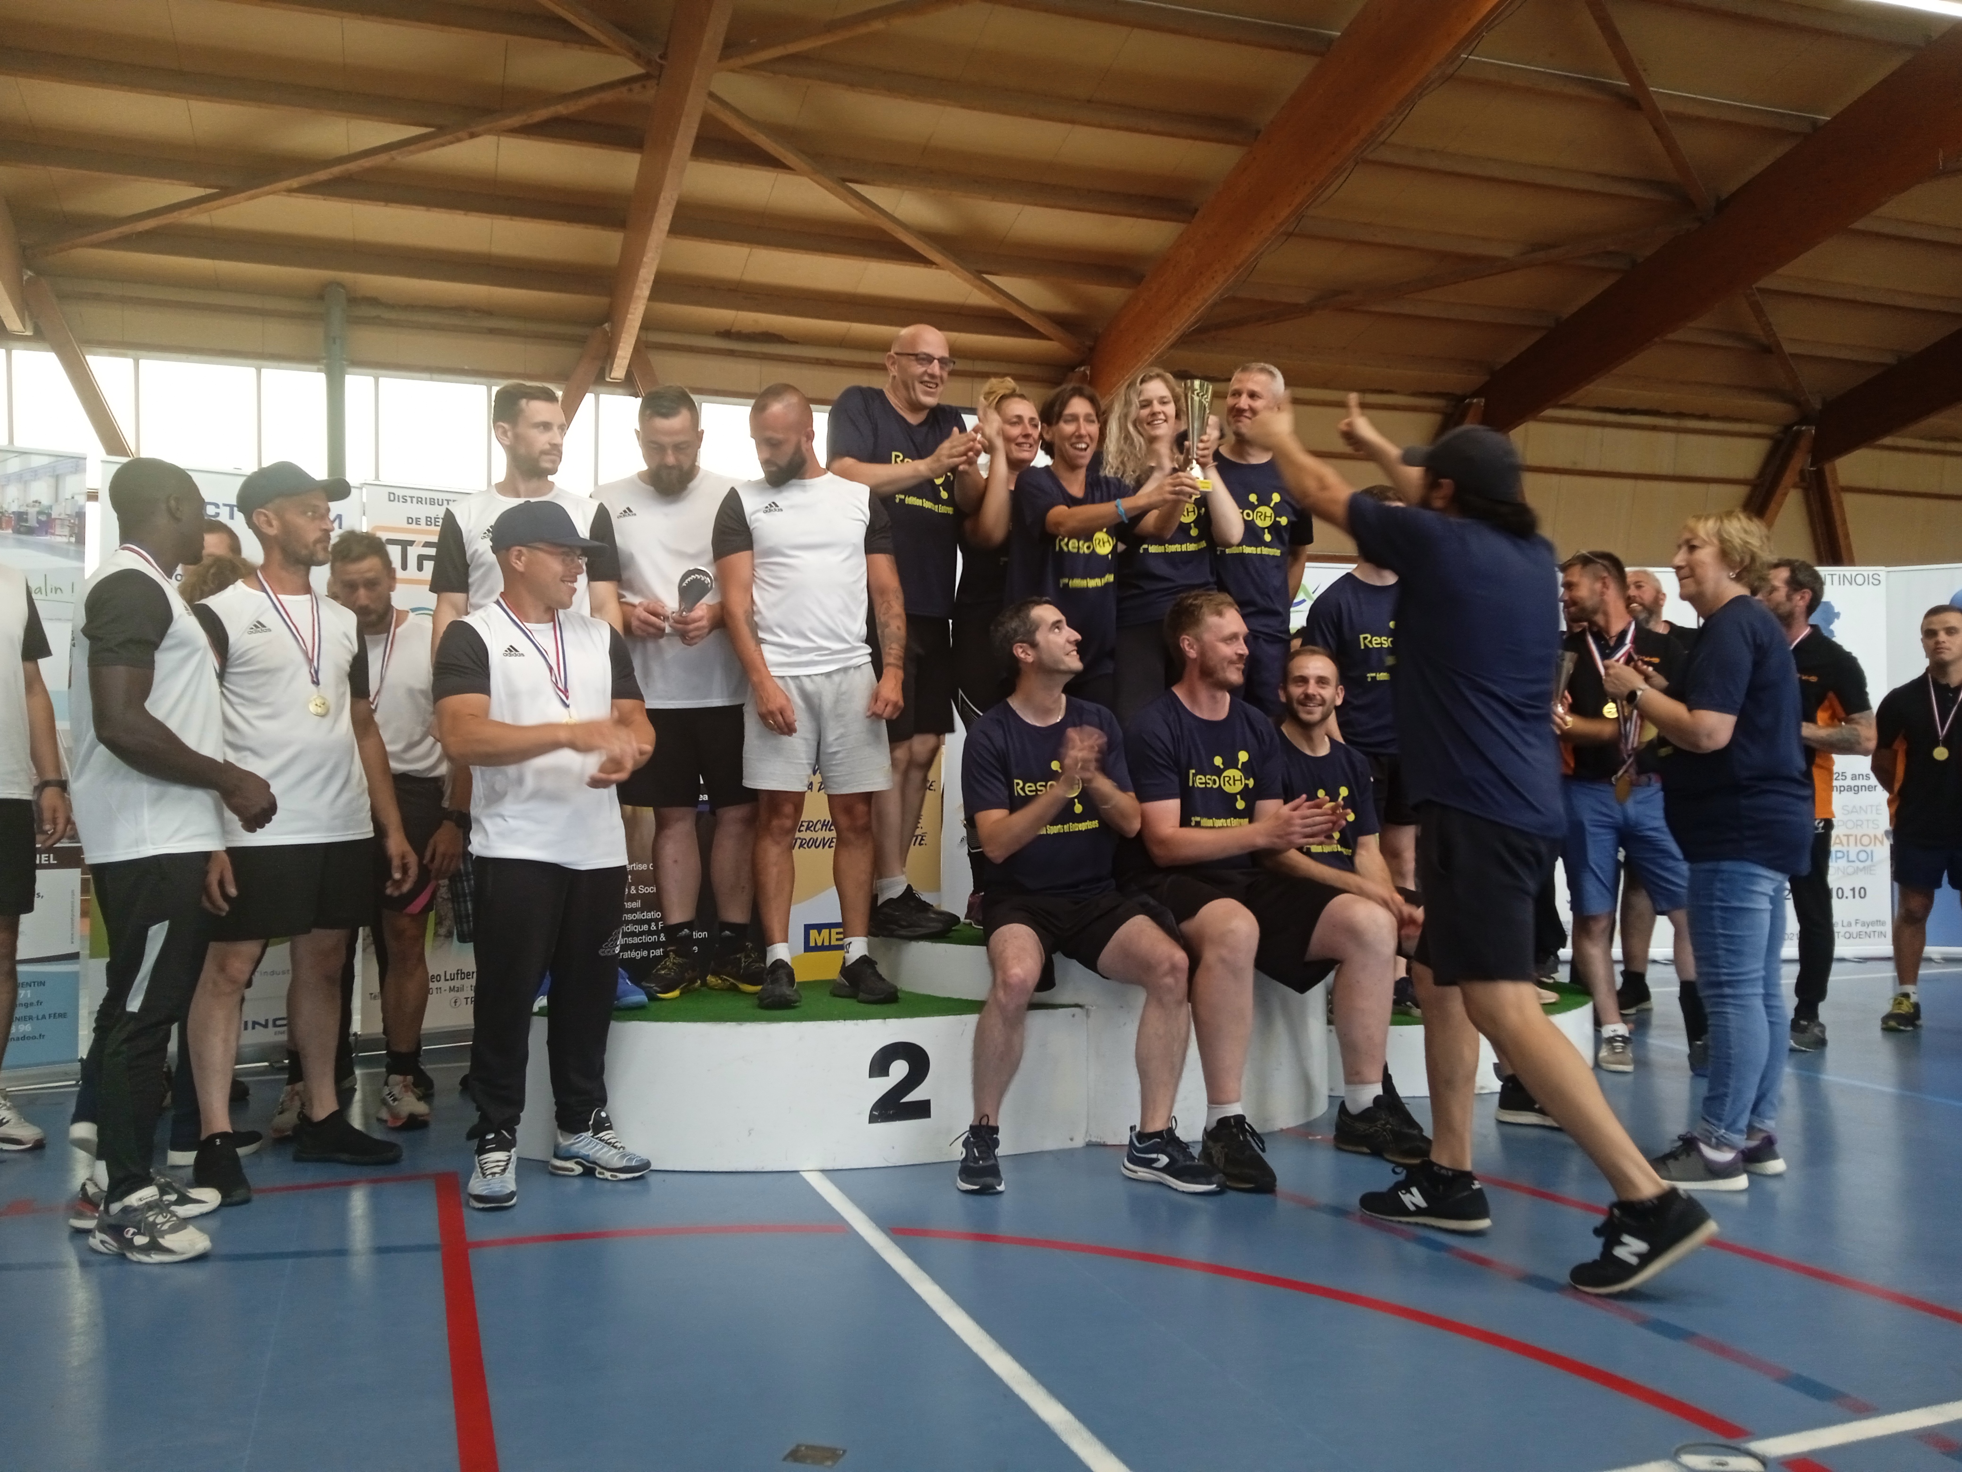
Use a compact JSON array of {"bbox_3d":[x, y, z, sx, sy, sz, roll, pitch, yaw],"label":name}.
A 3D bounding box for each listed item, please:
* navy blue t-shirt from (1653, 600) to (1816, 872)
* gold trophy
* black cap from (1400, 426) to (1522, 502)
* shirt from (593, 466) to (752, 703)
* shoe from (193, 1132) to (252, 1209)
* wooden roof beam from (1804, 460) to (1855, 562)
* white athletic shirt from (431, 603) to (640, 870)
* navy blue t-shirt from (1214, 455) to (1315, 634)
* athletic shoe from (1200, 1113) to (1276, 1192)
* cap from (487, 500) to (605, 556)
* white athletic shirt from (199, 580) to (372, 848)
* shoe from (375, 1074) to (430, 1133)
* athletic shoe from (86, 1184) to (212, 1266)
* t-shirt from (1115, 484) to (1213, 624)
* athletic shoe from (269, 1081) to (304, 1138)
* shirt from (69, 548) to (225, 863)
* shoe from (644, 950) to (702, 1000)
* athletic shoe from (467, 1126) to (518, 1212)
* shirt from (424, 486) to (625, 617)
[{"bbox_3d":[1.869,-0.006,3.930,0.370,0.700,0.500,-1,-1,24],"label":"navy blue t-shirt"},{"bbox_3d":[0.618,-0.858,4.520,0.090,0.330,0.090,0,-1,-9],"label":"gold trophy"},{"bbox_3d":[1.048,-0.596,3.460,0.260,0.140,0.175,16,10,43],"label":"black cap"},{"bbox_3d":[-0.943,-0.450,4.820,0.550,0.720,0.300,0,-1,-6],"label":"shirt"},{"bbox_3d":[-1.857,1.056,3.878,0.105,0.120,0.290,1,-2,-37],"label":"shoe"},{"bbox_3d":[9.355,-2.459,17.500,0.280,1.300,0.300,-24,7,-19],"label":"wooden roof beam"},{"bbox_3d":[-1.132,0.000,4.050,0.520,0.680,0.300,1,-1,-29],"label":"white athletic shirt"},{"bbox_3d":[0.885,-0.640,5.280,0.480,0.650,0.280,0,-1,-20],"label":"navy blue t-shirt"},{"bbox_3d":[0.638,1.031,3.948,0.110,0.135,0.300,0,-1,-20],"label":"athletic shoe"},{"bbox_3d":[-1.069,-0.517,3.910,0.270,0.140,0.180,2,-1,7],"label":"cap"},{"bbox_3d":[-1.798,-0.057,4.070,0.490,0.690,0.290,1,-2,-44],"label":"white athletic shirt"},{"bbox_3d":[-1.707,1.070,4.668,0.105,0.125,0.290,0,-2,-35],"label":"shoe"},{"bbox_3d":[-1.759,1.036,3.363,0.295,0.125,0.110,-1,-1,30],"label":"athletic shoe"},{"bbox_3d":[0.583,-0.579,4.930,0.420,0.520,0.270,0,-1,6],"label":"t-shirt"},{"bbox_3d":[-1.942,1.062,4.558,0.110,0.120,0.290,0,-1,-7],"label":"athletic shoe"},{"bbox_3d":[-1.855,-0.067,3.540,0.300,0.690,0.440,0,-1,-16],"label":"shirt"},{"bbox_3d":[-0.879,0.676,4.611,0.108,0.125,0.285,-1,-1,7],"label":"shoe"},{"bbox_3d":[-1.206,1.063,3.930,0.110,0.135,0.305,0,-1,-12],"label":"athletic shoe"},{"bbox_3d":[-1.310,-0.370,4.550,0.540,0.700,0.280,0,-1,-16],"label":"shirt"}]

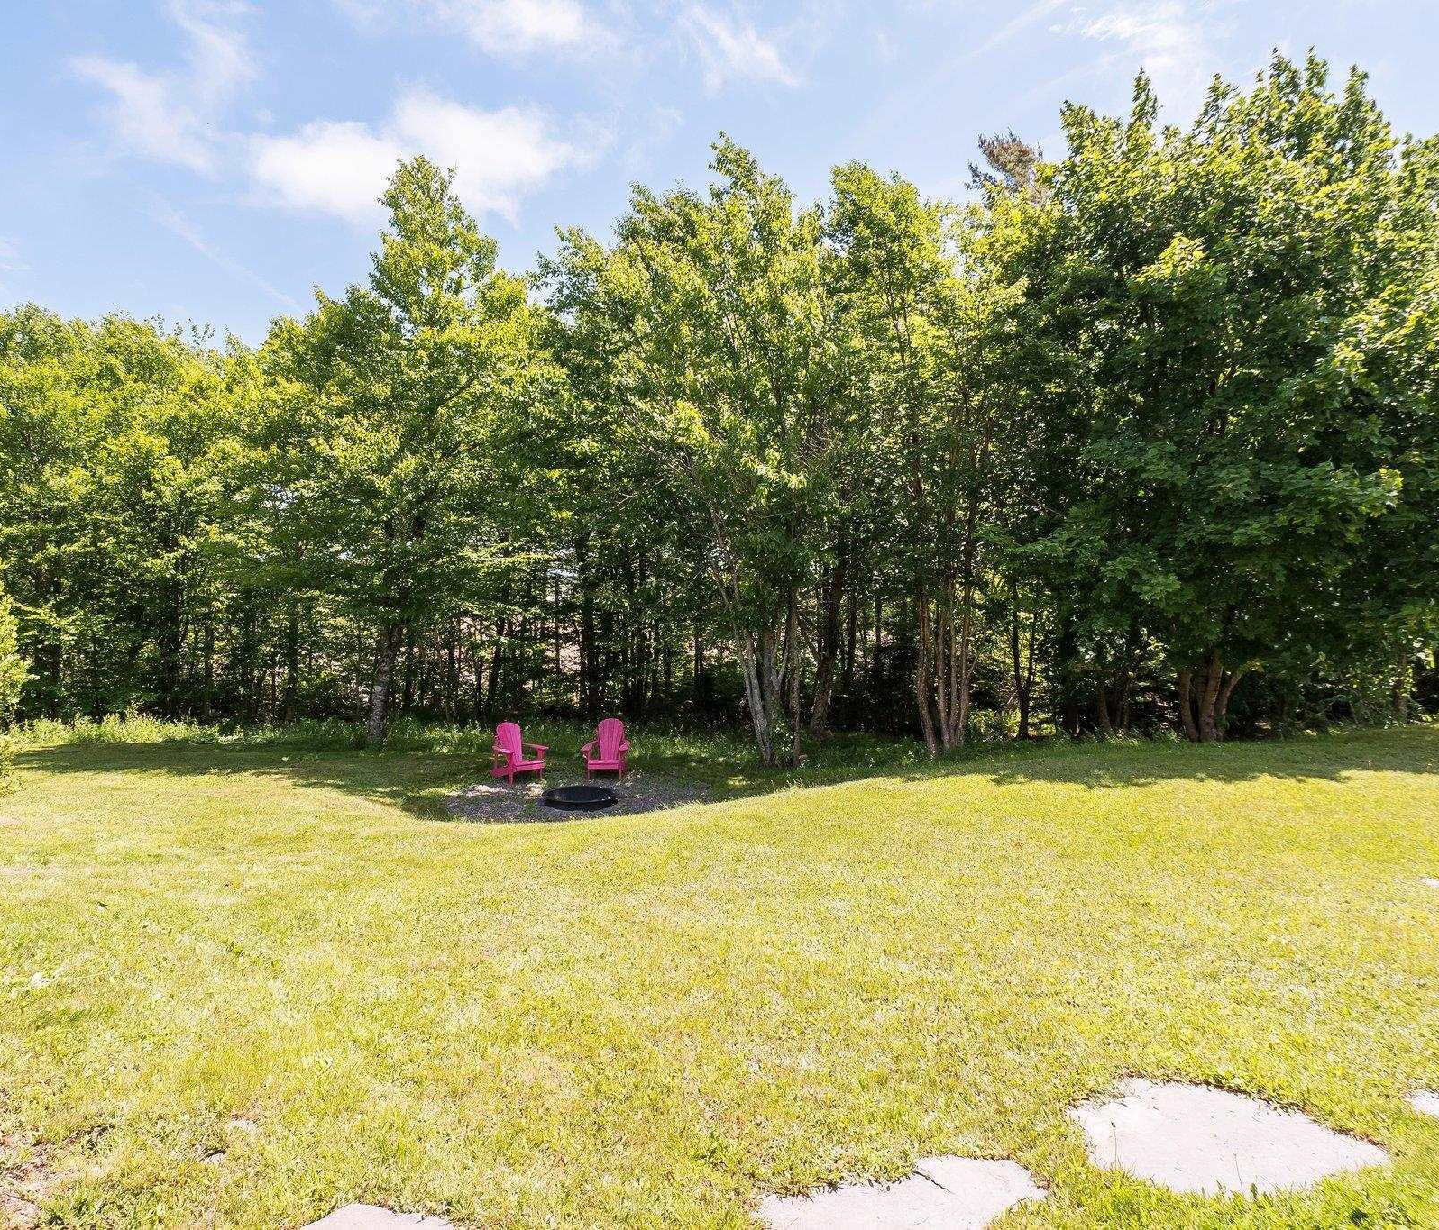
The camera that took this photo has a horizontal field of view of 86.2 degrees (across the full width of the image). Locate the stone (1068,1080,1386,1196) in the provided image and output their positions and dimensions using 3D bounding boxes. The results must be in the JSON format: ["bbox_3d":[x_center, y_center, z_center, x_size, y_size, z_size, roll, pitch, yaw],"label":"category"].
[{"bbox_3d":[1.459,1.525,2.220,0.830,0.050,0.505,0,0,8],"label":"stone"}]

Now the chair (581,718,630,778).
[{"bbox_3d":[-1.765,2.080,11.980,0.750,0.900,0.840,0,0,3],"label":"chair"}]

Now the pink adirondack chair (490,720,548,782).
[{"bbox_3d":[-3.125,2.080,11.940,0.750,0.900,0.840,0,0,-33],"label":"pink adirondack chair"}]

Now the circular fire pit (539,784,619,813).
[{"bbox_3d":[-1.890,2.480,10.500,1.020,0.130,1.020,0,0,0],"label":"circular fire pit"}]

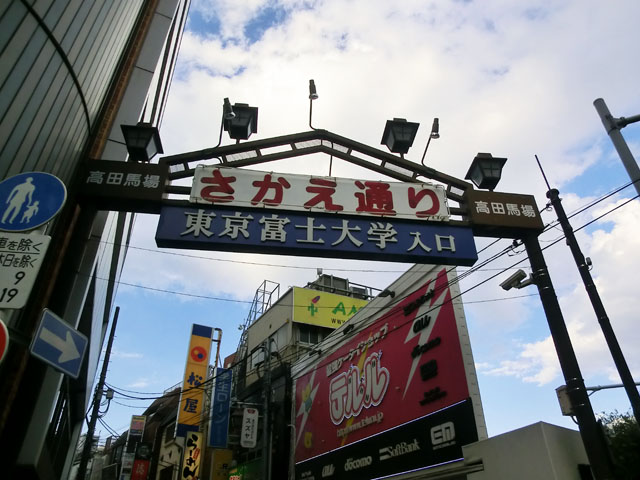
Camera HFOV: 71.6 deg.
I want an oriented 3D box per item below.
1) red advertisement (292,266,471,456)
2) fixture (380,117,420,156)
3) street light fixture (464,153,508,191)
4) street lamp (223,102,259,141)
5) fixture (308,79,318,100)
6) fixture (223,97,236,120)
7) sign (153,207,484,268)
[{"bbox_3d":[0.943,4.168,12.556,0.150,2.798,9.440,12,-35,-19],"label":"red advertisement"},{"bbox_3d":[0.989,-1.274,5.442,0.392,0.457,0.392,2,-33,-4],"label":"fixture"},{"bbox_3d":[1.996,-0.812,5.307,0.385,0.464,0.385,1,-33,-3],"label":"street light fixture"},{"bbox_3d":[-0.929,-1.391,5.204,0.392,0.464,0.392,3,-33,-6],"label":"street lamp"},{"bbox_3d":[-0.082,-1.869,5.479,0.113,0.300,0.124,0,-33,-9],"label":"fixture"},{"bbox_3d":[-1.047,-1.528,5.101,0.106,0.266,0.116,-10,-30,-15],"label":"fixture"},{"bbox_3d":[0.027,-0.021,4.438,3.146,0.374,0.155,4,-33,-7],"label":"sign"}]

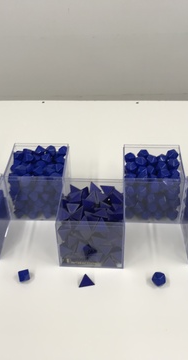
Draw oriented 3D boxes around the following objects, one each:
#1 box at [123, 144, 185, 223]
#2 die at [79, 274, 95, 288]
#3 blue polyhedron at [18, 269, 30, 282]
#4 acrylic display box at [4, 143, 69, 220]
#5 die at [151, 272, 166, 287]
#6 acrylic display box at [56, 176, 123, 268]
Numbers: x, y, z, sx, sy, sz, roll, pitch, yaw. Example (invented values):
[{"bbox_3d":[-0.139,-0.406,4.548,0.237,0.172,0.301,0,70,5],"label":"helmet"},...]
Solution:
[{"bbox_3d":[0.106,0.006,0.716,0.102,0.102,0.102,1,38,3],"label":"box"},{"bbox_3d":[-0.013,0.149,0.602,0.025,0.020,0.021,-7,38,-8],"label":"die"},{"bbox_3d":[-0.113,0.156,0.632,0.018,0.017,0.018,8,42,11],"label":"blue polyhedron"},{"bbox_3d":[-0.101,0.005,0.739,0.105,0.105,0.105,1,41,3],"label":"acrylic display box"},{"bbox_3d":[0.104,0.159,0.621,0.021,0.018,0.021,-1,41,0],"label":"die"},{"bbox_3d":[-0.002,0.074,0.657,0.105,0.105,0.105,1,41,3],"label":"acrylic display box"}]

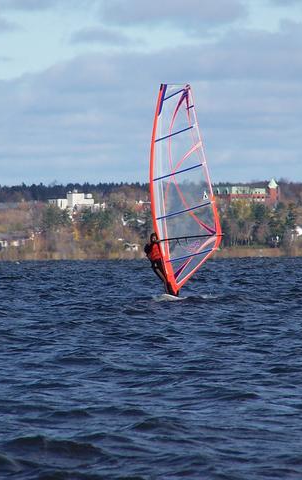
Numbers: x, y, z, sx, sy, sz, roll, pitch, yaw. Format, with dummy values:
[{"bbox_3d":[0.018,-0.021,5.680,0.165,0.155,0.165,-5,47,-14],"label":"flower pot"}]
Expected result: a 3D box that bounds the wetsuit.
[{"bbox_3d":[0.239,0.681,168.000,0.550,1.420,0.450,-9,-10,-38],"label":"wetsuit"}]

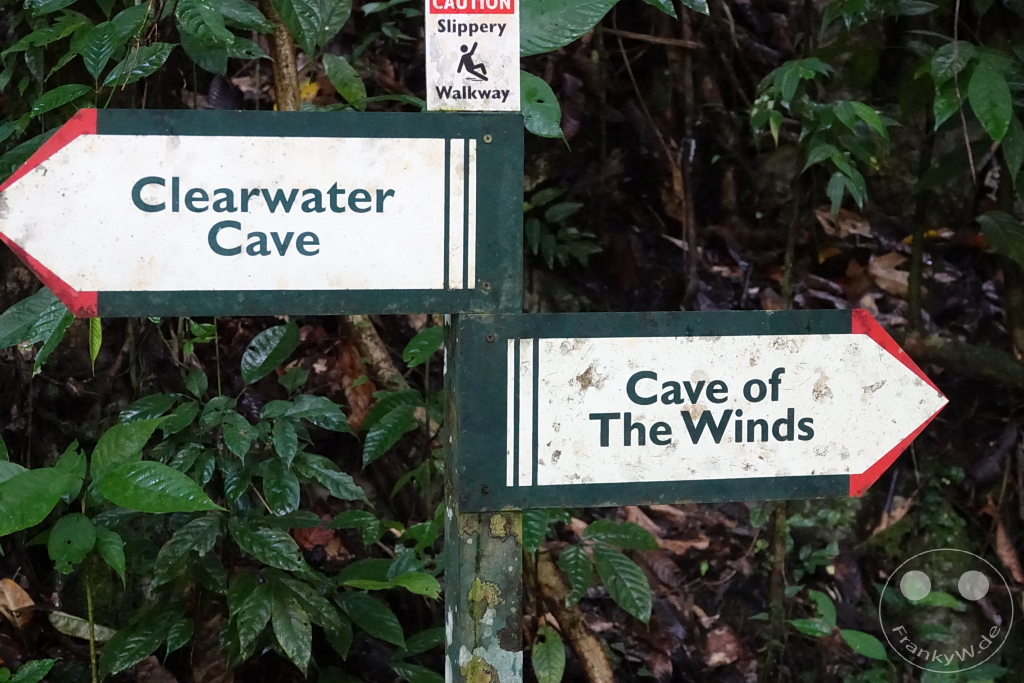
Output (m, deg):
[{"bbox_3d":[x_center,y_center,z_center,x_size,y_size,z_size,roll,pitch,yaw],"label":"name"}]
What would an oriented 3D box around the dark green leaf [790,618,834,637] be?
[{"bbox_3d":[0.578,0.550,4.650,0.087,0.015,0.045,9,42,10],"label":"dark green leaf"}]

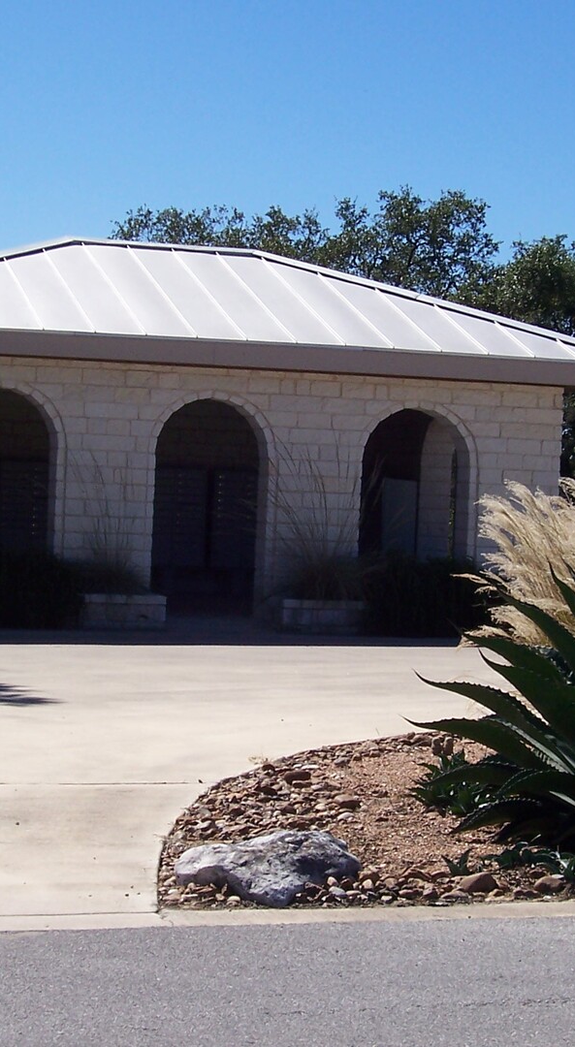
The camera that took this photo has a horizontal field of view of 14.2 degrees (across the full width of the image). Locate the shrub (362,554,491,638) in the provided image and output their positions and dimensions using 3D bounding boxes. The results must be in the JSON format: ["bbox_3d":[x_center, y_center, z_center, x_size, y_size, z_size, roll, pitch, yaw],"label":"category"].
[{"bbox_3d":[1.626,0.806,26.738,1.645,0.930,1.128,2,2,-17],"label":"shrub"}]

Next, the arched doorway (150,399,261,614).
[{"bbox_3d":[-0.923,-0.187,26.847,1.335,2.500,0.395,2,2,-17],"label":"arched doorway"}]

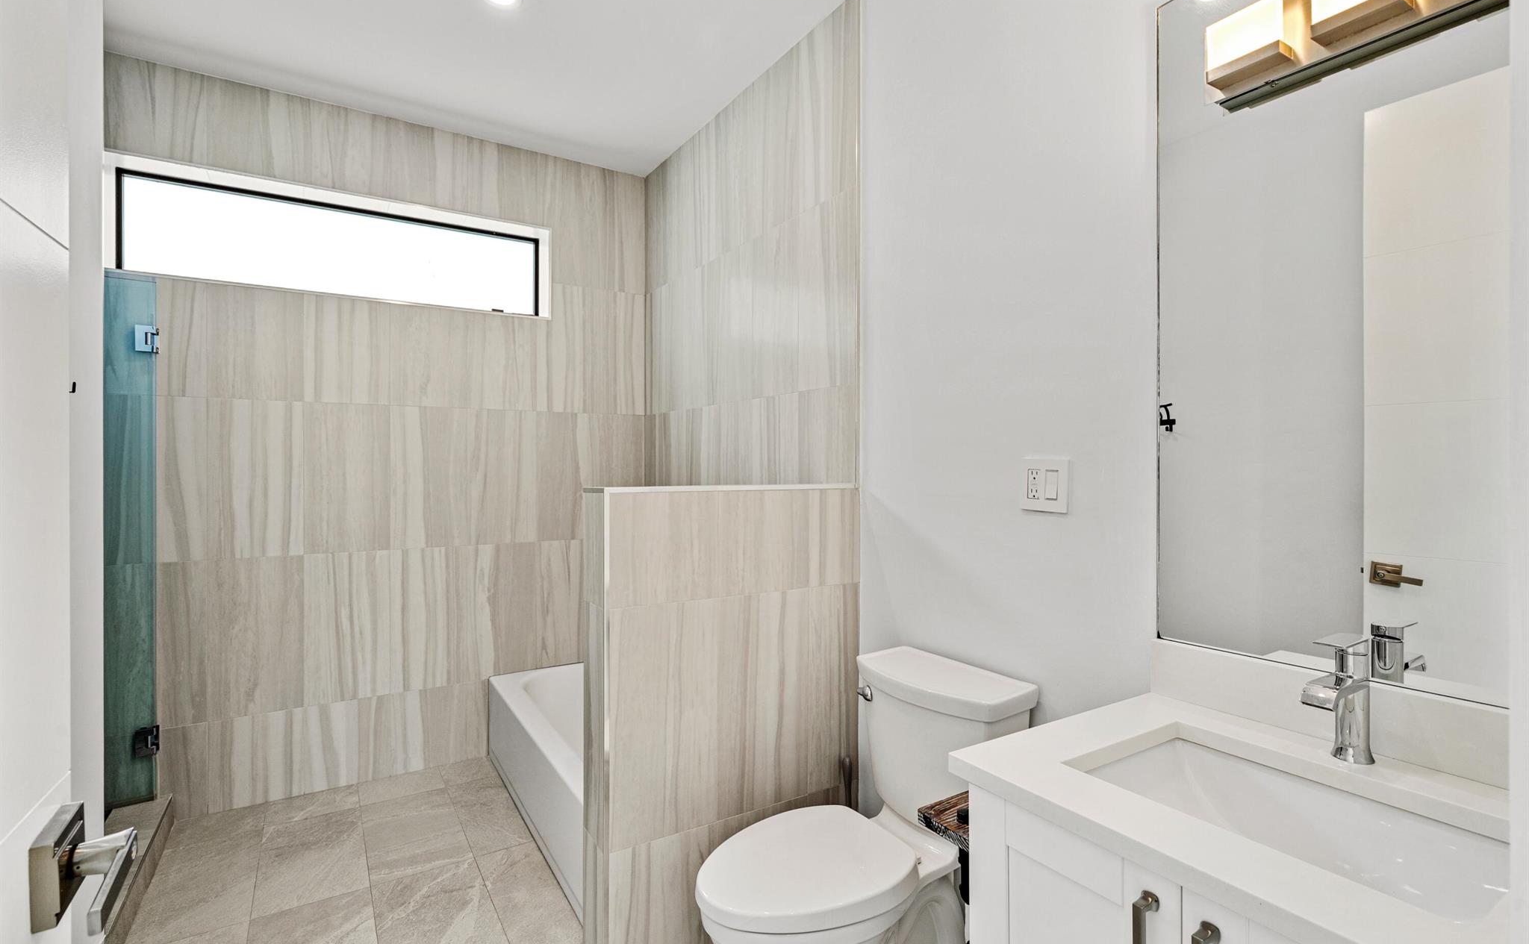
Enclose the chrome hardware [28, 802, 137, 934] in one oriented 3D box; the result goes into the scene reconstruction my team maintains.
[{"bbox_3d":[-0.561,0.330,0.557,0.054,0.068,0.117,0,0,-30],"label":"chrome hardware"}]

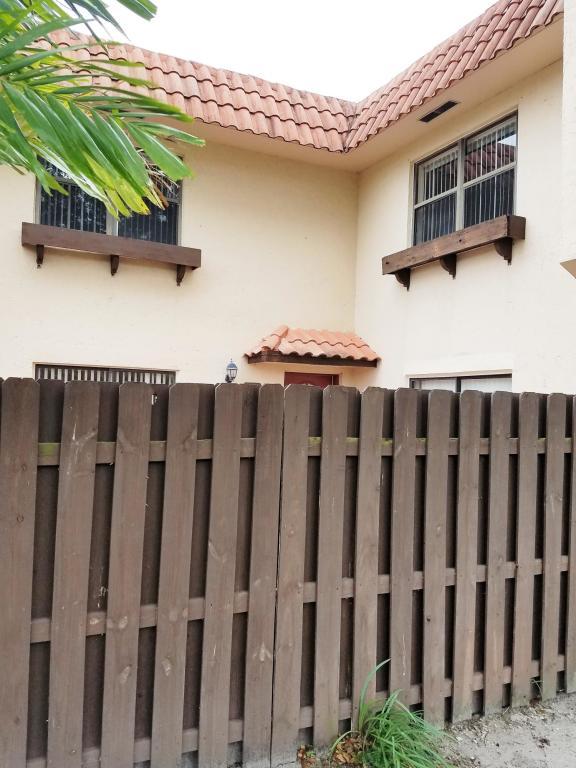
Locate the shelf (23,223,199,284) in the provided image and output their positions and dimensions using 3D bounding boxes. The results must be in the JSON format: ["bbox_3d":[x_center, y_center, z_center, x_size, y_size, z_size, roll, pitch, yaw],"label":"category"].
[{"bbox_3d":[-2.215,-1.649,7.406,2.210,0.470,0.240,2,-1,-27],"label":"shelf"}]

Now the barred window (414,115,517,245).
[{"bbox_3d":[2.200,-2.462,7.357,0.100,1.270,1.860,2,-1,-27],"label":"barred window"}]

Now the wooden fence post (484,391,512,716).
[{"bbox_3d":[1.156,0.929,3.193,0.139,1.774,0.020,2,-1,-23],"label":"wooden fence post"}]

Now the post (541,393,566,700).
[{"bbox_3d":[1.534,0.938,3.354,0.147,1.767,0.020,2,-1,-23],"label":"post"}]

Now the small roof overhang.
[{"bbox_3d":[0.364,-0.563,8.483,1.936,0.580,0.700,2,-1,-27],"label":"small roof overhang"}]

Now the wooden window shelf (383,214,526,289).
[{"bbox_3d":[1.976,-1.579,7.306,0.240,0.490,2.230,2,-1,-27],"label":"wooden window shelf"}]

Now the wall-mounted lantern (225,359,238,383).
[{"bbox_3d":[-0.792,-0.182,8.142,0.160,0.365,0.230,2,-1,-27],"label":"wall-mounted lantern"}]

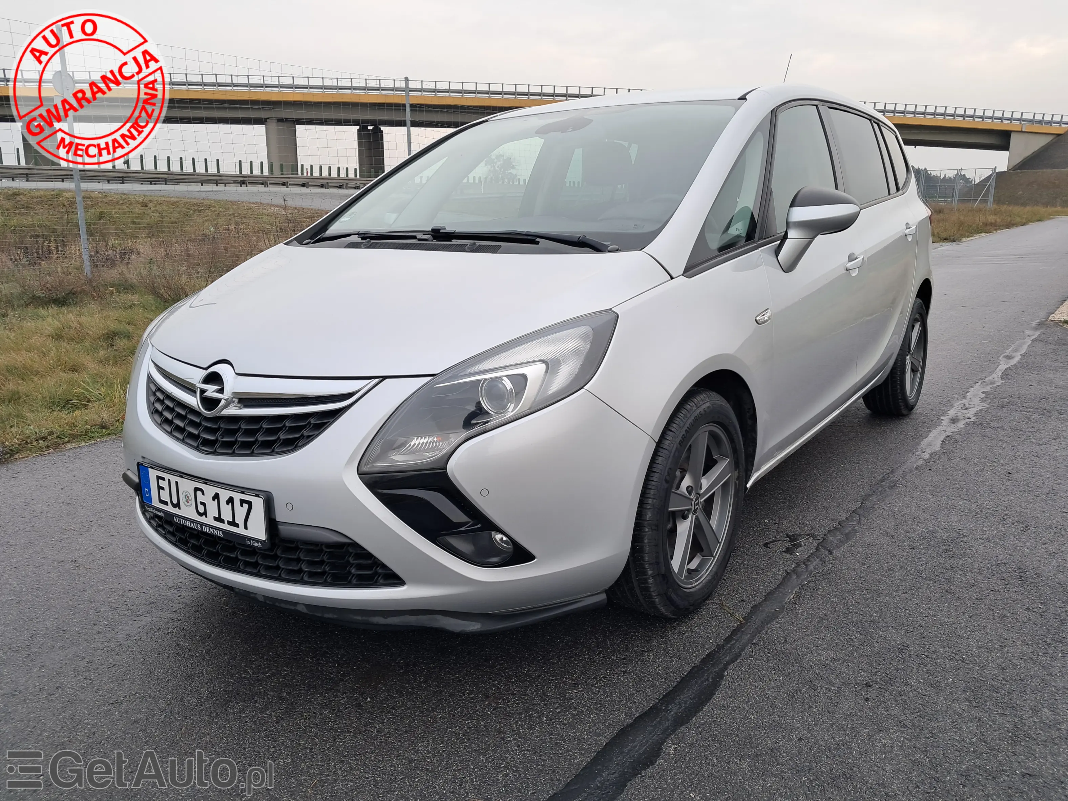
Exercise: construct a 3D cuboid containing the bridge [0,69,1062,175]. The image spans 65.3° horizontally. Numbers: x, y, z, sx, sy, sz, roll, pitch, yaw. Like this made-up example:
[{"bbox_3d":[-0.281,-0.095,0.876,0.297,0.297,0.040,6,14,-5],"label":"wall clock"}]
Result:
[{"bbox_3d":[1.305,-21.223,68.723,95.000,7.800,10.500,-4,12,-14],"label":"bridge"}]

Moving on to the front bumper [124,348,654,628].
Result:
[{"bbox_3d":[-0.638,0.159,2.339,1.830,0.630,0.660,7,16,35],"label":"front bumper"}]

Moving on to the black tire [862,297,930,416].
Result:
[{"bbox_3d":[1.991,-0.254,4.630,0.230,0.650,0.655,7,16,35],"label":"black tire"}]

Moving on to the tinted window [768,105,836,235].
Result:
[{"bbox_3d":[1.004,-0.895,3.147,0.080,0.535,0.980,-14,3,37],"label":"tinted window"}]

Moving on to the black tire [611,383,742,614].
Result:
[{"bbox_3d":[0.402,0.287,2.439,0.230,0.650,0.655,7,16,35],"label":"black tire"}]

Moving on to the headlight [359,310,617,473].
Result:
[{"bbox_3d":[-0.063,-0.025,1.925,0.380,0.330,0.600,7,16,35],"label":"headlight"}]

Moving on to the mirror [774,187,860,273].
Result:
[{"bbox_3d":[0.933,-0.566,2.763,0.210,0.280,0.240,7,16,35],"label":"mirror"}]

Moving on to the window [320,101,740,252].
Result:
[{"bbox_3d":[-0.029,-0.866,3.024,1.420,0.170,1.140,7,43,35],"label":"window"}]

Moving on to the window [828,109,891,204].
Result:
[{"bbox_3d":[1.560,-1.143,3.943,0.080,0.460,0.890,-14,3,37],"label":"window"}]

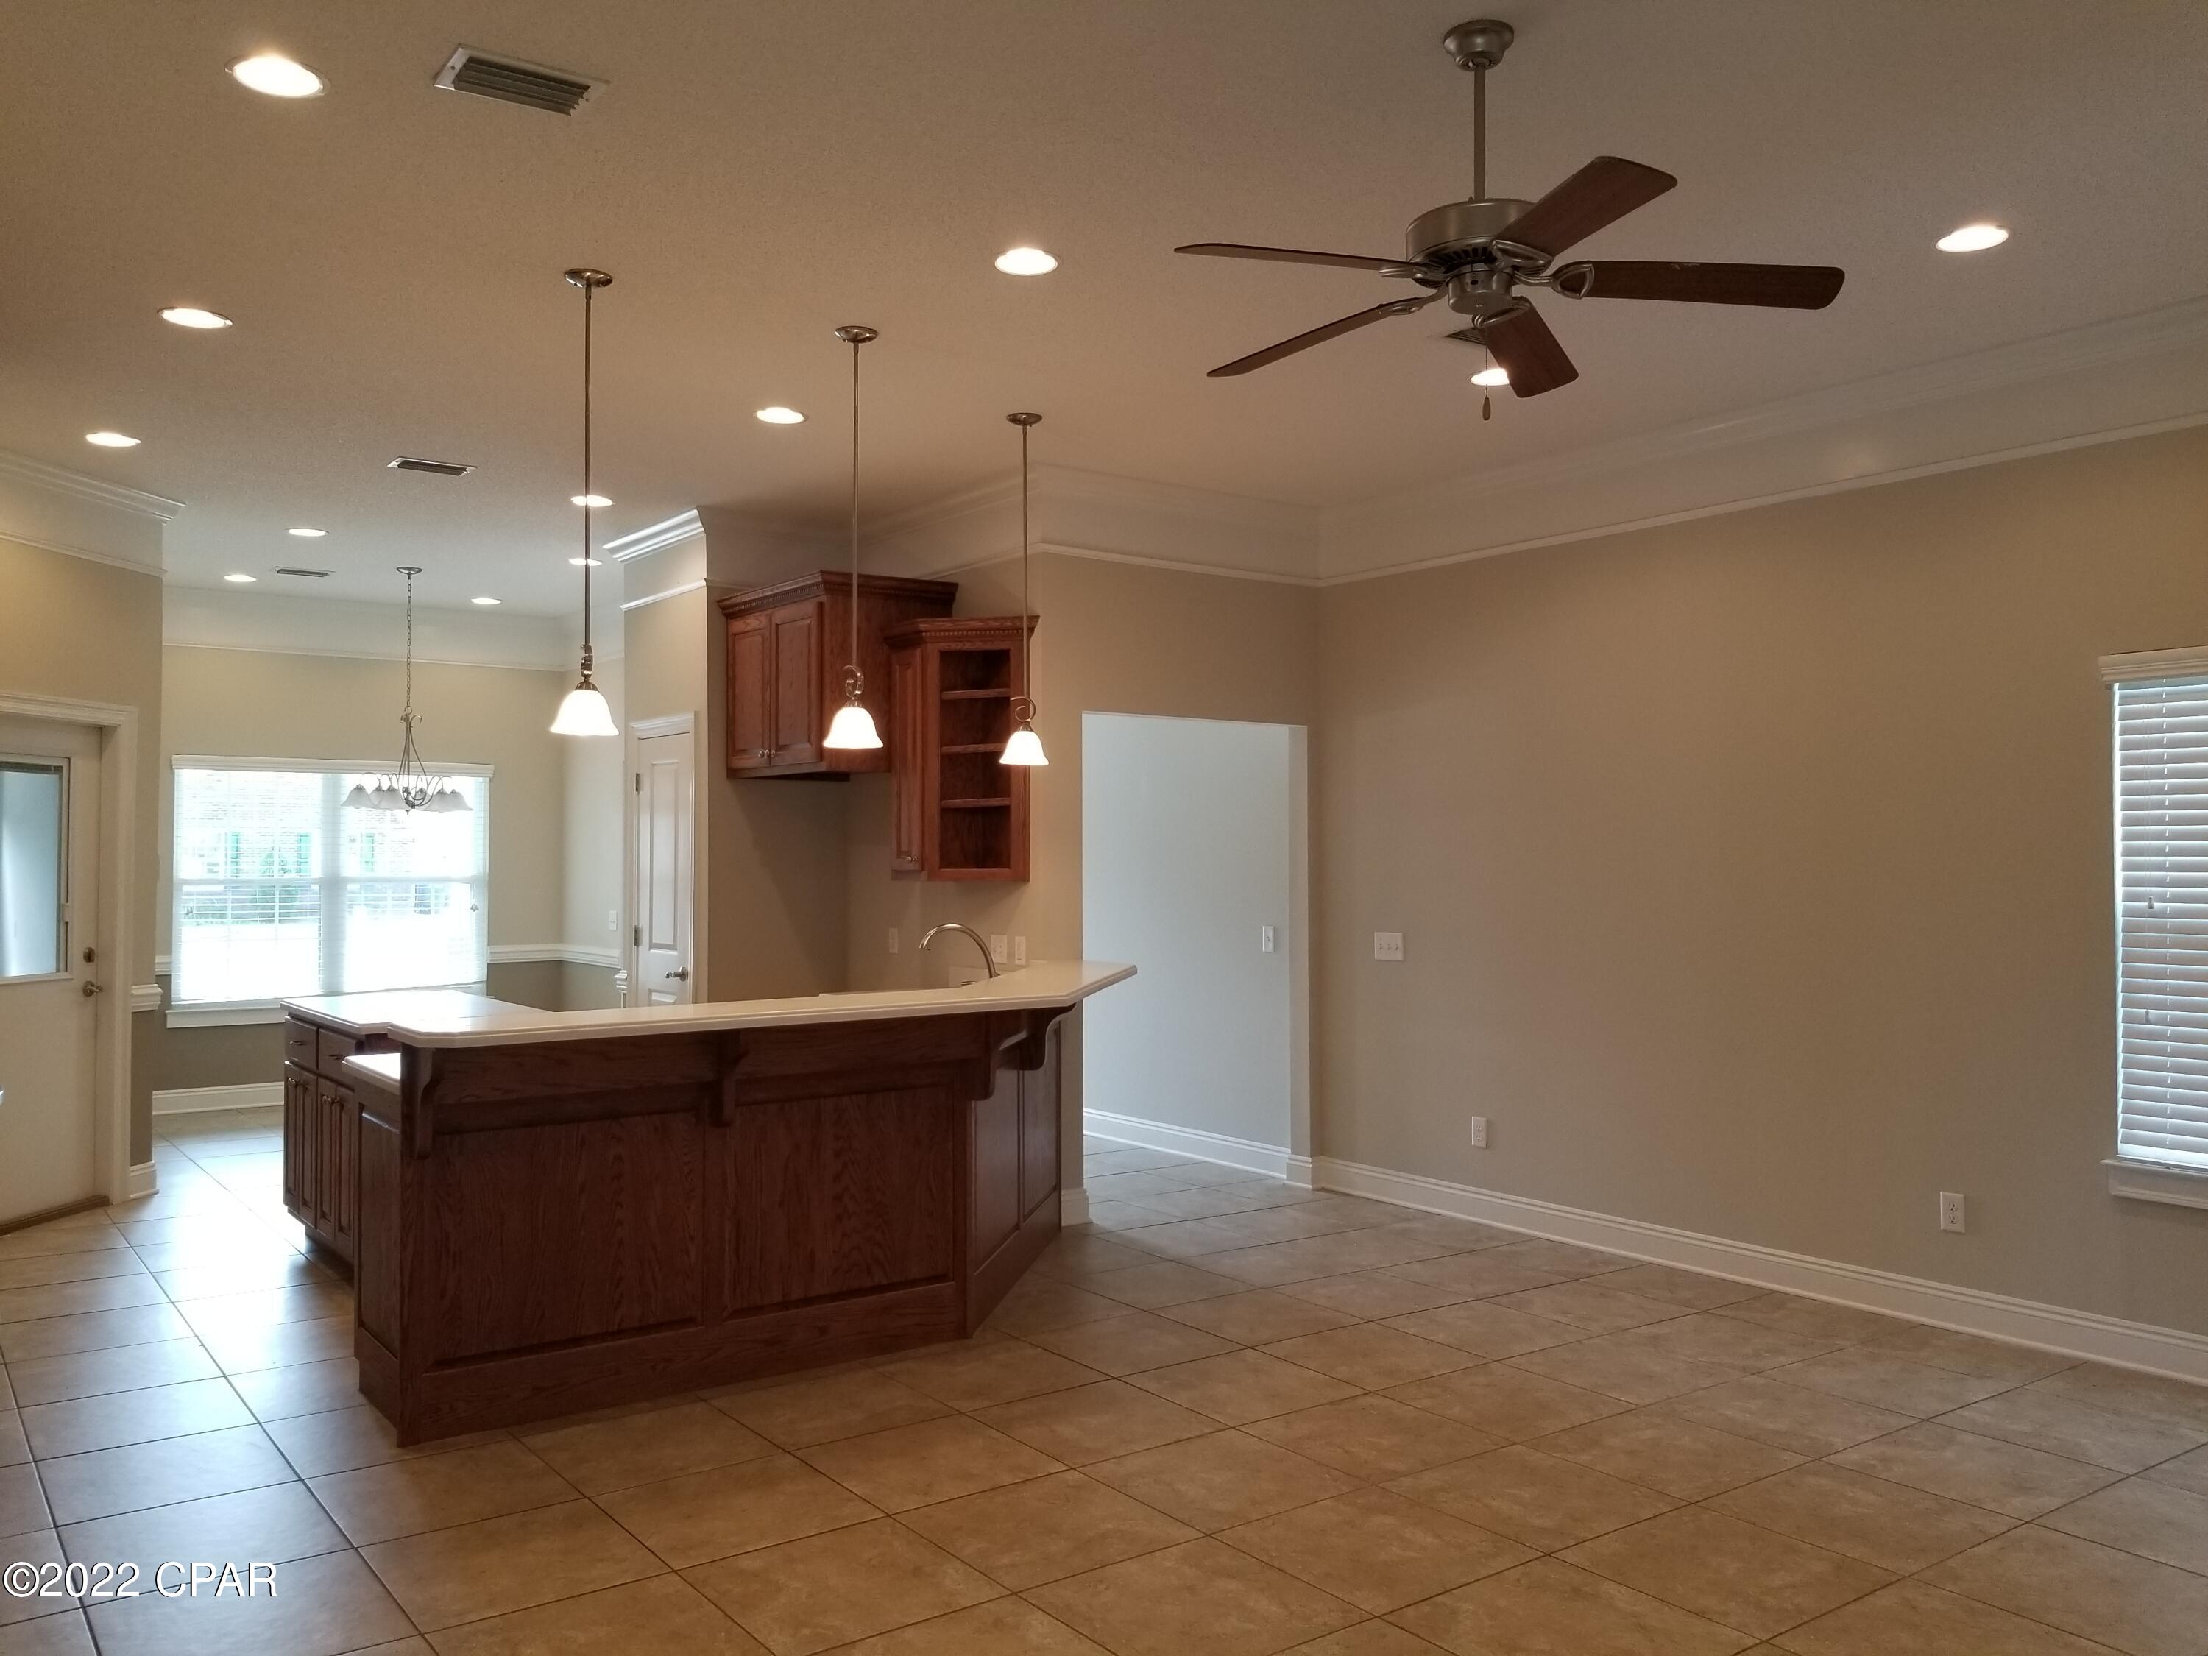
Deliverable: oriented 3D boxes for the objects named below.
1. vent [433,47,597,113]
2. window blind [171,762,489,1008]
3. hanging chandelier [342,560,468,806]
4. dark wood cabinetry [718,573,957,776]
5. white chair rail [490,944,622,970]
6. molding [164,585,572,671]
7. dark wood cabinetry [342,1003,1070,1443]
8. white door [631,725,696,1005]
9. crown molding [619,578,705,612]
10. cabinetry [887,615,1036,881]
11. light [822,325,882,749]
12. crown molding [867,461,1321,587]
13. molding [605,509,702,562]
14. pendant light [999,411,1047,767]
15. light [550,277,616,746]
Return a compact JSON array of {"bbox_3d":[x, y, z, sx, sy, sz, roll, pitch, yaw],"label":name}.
[{"bbox_3d":[-1.213,-1.541,3.459,0.305,0.025,0.205,1,-2,-36],"label":"vent"},{"bbox_3d":[-4.615,0.317,10.020,1.770,1.395,0.060,1,-2,-36],"label":"window blind"},{"bbox_3d":[-3.789,-0.746,9.034,0.692,1.322,0.692,1,-2,-37],"label":"hanging chandelier"},{"bbox_3d":[-1.187,-0.634,7.349,0.672,0.797,1.018,1,-2,-37],"label":"dark wood cabinetry"},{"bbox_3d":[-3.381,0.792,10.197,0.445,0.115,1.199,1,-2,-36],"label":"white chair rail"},{"bbox_3d":[-4.584,-1.214,10.264,2.518,0.341,0.130,1,-2,-37],"label":"molding"},{"bbox_3d":[-0.973,1.064,5.321,2.658,1.033,1.123,1,-2,-37],"label":"dark wood cabinetry"},{"bbox_3d":[-2.083,0.574,7.870,0.050,2.050,0.675,1,-2,-36],"label":"white door"},{"bbox_3d":[-2.121,-1.108,7.928,0.028,0.040,1.060,1,-2,-36],"label":"crown molding"},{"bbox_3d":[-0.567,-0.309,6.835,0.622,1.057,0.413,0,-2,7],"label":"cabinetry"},{"bbox_3d":[-0.745,-0.863,4.982,0.175,1.251,0.175,0,-1,0],"label":"light"},{"bbox_3d":[-0.108,-1.260,7.618,1.608,0.360,1.651,1,-2,-36],"label":"crown molding"},{"bbox_3d":[-2.145,-1.383,7.926,0.080,0.115,1.135,1,-2,-36],"label":"molding"},{"bbox_3d":[-0.285,-0.845,5.929,0.175,1.247,0.175,0,-1,0],"label":"pendant light"},{"bbox_3d":[-1.405,-0.871,4.499,0.177,1.257,0.177,1,-2,-37],"label":"light"}]

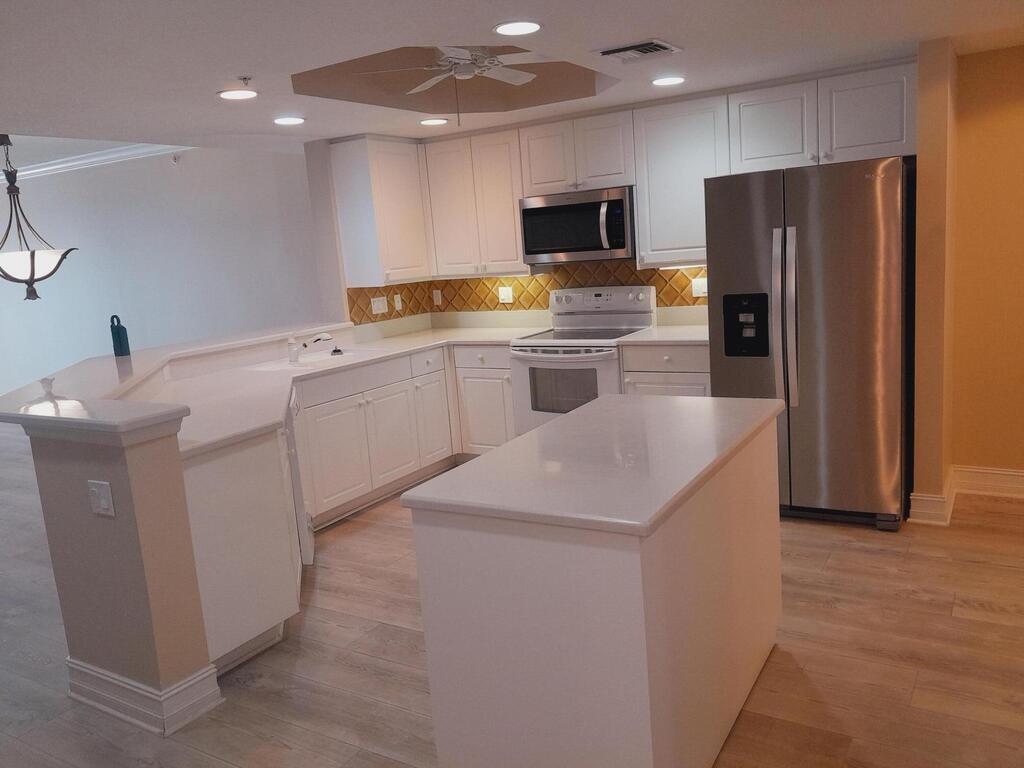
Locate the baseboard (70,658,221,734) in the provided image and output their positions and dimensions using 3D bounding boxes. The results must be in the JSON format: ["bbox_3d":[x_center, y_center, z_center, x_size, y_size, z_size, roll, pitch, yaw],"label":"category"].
[{"bbox_3d":[-1.360,1.083,2.937,0.590,0.155,0.255,2,12,32],"label":"baseboard"}]

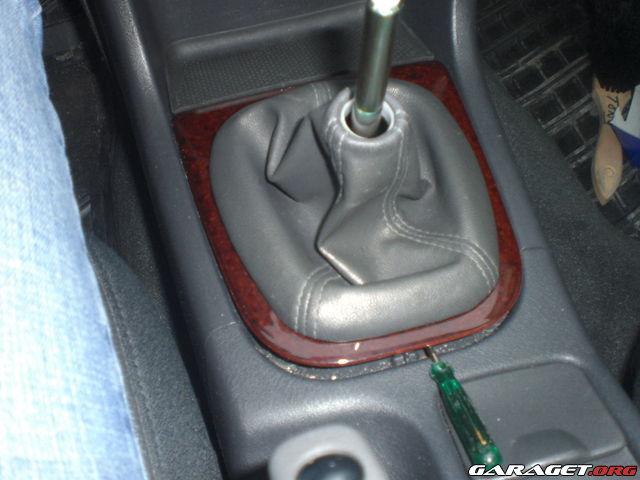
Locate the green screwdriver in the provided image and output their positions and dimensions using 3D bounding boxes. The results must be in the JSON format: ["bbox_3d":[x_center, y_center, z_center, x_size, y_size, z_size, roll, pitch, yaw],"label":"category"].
[{"bbox_3d":[0.067,0.074,0.370,0.016,0.016,0.093,-17,54,-13],"label":"green screwdriver"}]

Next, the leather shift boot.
[{"bbox_3d":[0.027,-0.038,0.384,0.161,0.072,0.168,-14,68,-11],"label":"leather shift boot"}]

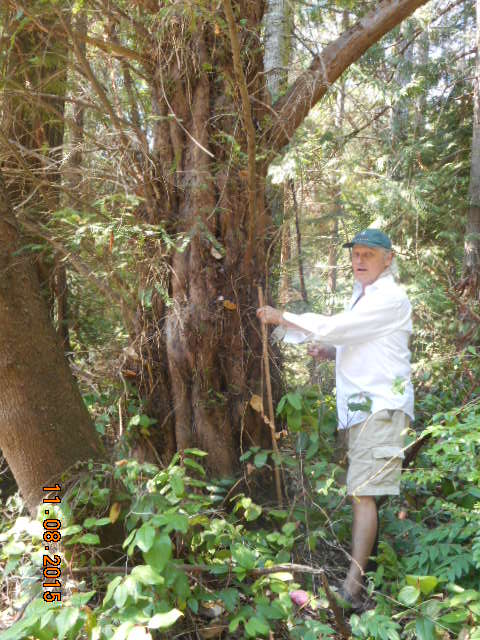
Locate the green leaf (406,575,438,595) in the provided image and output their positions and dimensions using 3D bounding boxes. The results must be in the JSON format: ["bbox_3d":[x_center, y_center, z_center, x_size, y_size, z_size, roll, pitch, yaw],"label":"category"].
[{"bbox_3d":[0.684,0.992,3.050,0.100,0.070,0.025,7,-24,16],"label":"green leaf"}]

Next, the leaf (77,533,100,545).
[{"bbox_3d":[-0.512,0.739,2.750,0.077,0.020,0.050,-6,45,-16],"label":"leaf"}]

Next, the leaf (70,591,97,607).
[{"bbox_3d":[-0.491,0.873,2.550,0.084,0.020,0.055,-20,55,-25],"label":"leaf"}]

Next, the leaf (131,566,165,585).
[{"bbox_3d":[-0.284,0.782,2.500,0.100,0.020,0.055,-18,53,-20],"label":"leaf"}]

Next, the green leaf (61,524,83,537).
[{"bbox_3d":[-0.570,0.712,2.750,0.076,0.020,0.050,-13,48,-23],"label":"green leaf"}]

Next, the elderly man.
[{"bbox_3d":[0.431,0.454,3.750,0.680,1.740,0.550,-2,4,-27],"label":"elderly man"}]

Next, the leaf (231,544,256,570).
[{"bbox_3d":[0.012,0.832,2.850,0.070,0.100,0.025,-41,-19,-18],"label":"leaf"}]

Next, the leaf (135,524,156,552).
[{"bbox_3d":[-0.302,0.698,2.600,0.060,0.084,0.020,7,-32,-2],"label":"leaf"}]

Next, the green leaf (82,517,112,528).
[{"bbox_3d":[-0.490,0.697,2.800,0.100,0.020,0.050,-6,45,-15],"label":"green leaf"}]

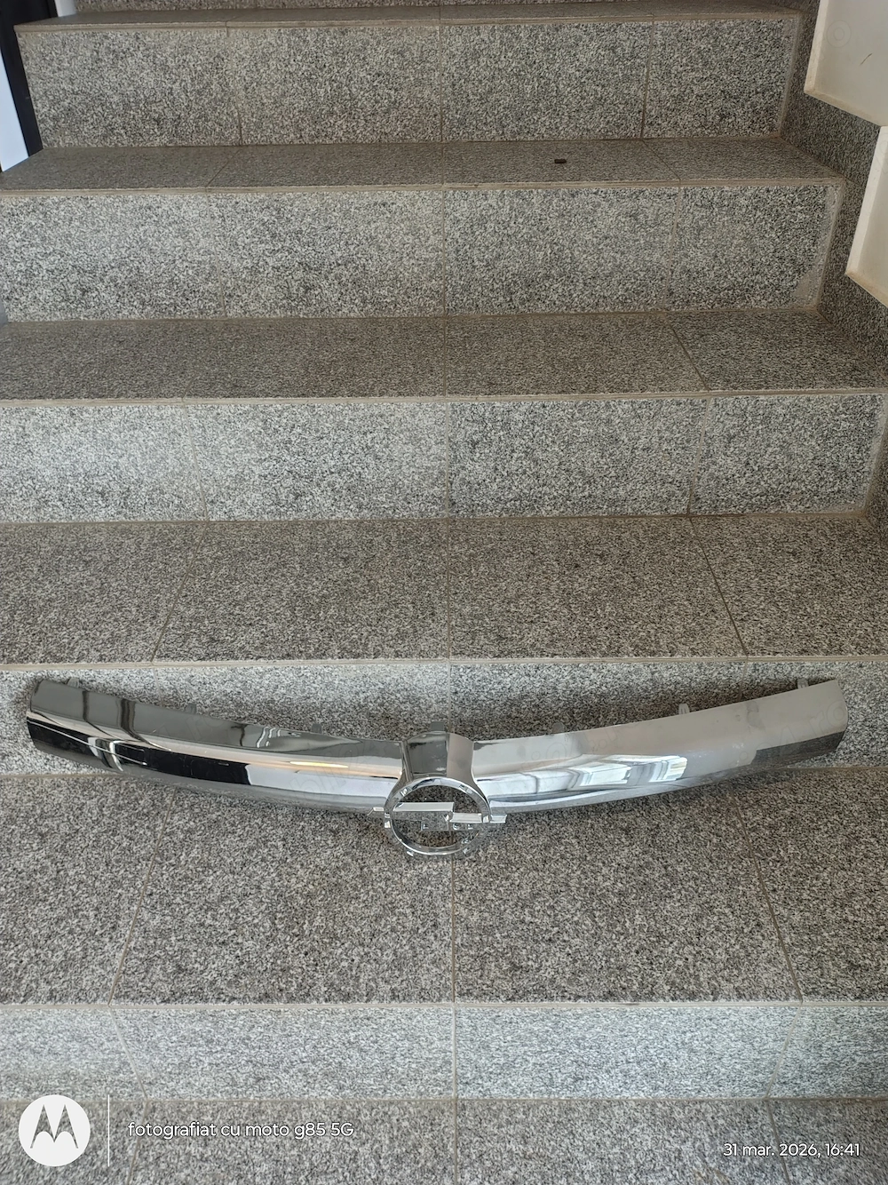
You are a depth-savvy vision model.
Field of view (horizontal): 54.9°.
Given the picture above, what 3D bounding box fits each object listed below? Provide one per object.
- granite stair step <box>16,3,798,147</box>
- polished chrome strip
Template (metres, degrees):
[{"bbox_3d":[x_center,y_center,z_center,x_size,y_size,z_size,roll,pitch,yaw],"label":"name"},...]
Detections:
[{"bbox_3d":[-0.061,-0.931,1.530,1.255,0.178,0.298,-1,39,0],"label":"granite stair step"},{"bbox_3d":[-0.007,0.202,0.973,0.954,0.161,0.127,-1,39,0],"label":"polished chrome strip"}]

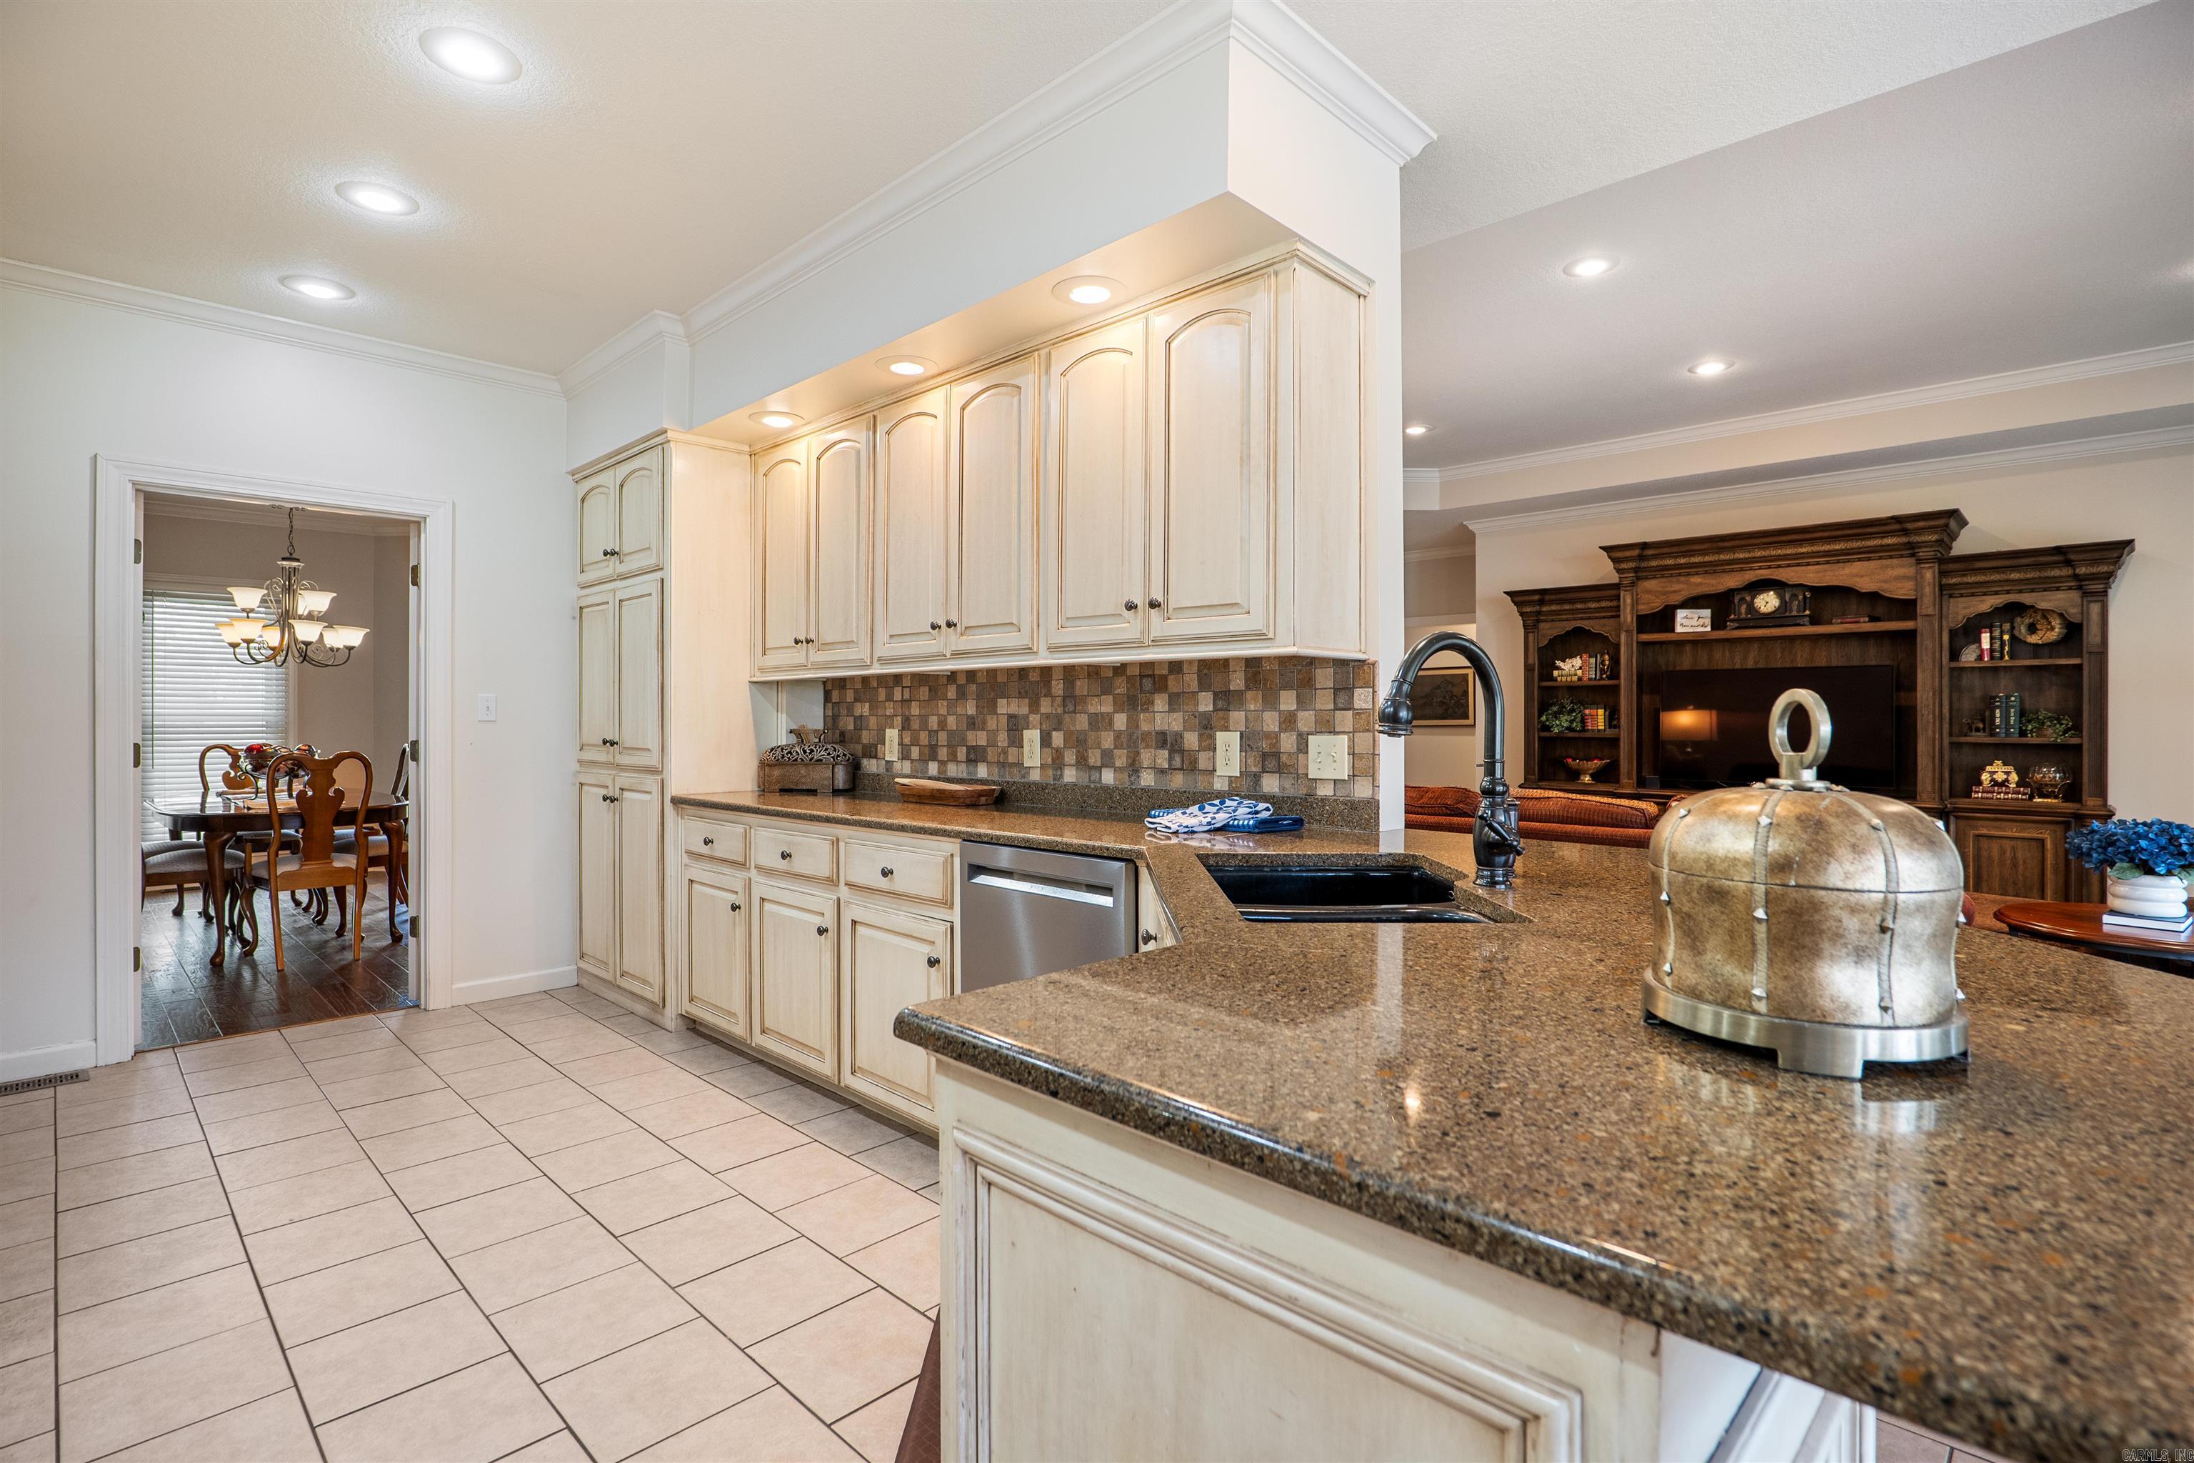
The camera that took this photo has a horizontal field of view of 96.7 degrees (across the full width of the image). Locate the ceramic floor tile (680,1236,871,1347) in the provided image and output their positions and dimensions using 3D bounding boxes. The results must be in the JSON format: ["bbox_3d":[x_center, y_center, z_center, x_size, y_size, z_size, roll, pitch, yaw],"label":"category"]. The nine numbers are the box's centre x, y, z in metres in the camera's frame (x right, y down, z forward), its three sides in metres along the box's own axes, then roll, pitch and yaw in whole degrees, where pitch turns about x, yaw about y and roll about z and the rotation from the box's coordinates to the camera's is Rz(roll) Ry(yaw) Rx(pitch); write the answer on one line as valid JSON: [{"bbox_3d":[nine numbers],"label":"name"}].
[{"bbox_3d":[-0.690,1.204,2.102,0.303,0.010,0.296,0,0,43],"label":"ceramic floor tile"}]

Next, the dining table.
[{"bbox_3d":[-4.779,0.774,5.752,1.960,0.760,1.070,0,0,43],"label":"dining table"}]

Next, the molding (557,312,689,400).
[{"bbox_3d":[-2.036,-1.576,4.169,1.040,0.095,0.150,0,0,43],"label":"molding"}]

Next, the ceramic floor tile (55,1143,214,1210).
[{"bbox_3d":[-2.536,1.176,2.576,0.298,0.010,0.298,0,0,45],"label":"ceramic floor tile"}]

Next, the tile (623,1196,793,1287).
[{"bbox_3d":[-0.897,1.180,2.267,0.297,0.010,0.293,0,0,43],"label":"tile"}]

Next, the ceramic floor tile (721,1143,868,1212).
[{"bbox_3d":[-0.793,1.176,2.568,0.298,0.010,0.298,0,0,45],"label":"ceramic floor tile"}]

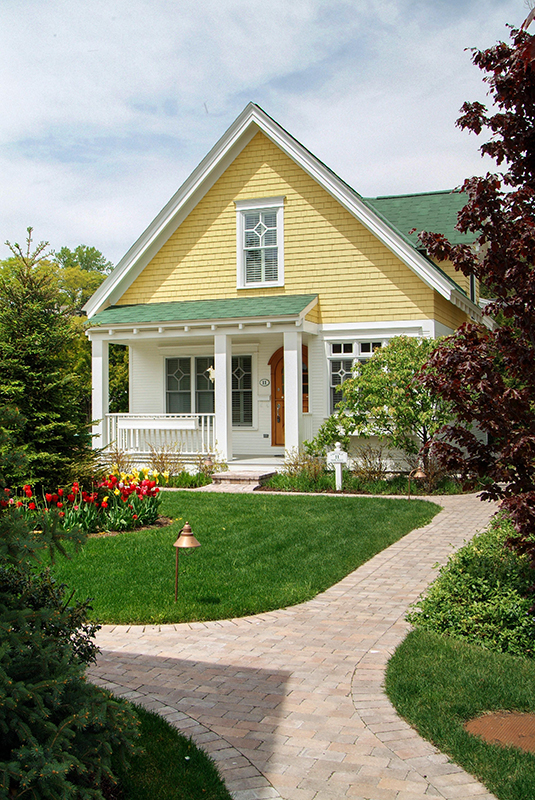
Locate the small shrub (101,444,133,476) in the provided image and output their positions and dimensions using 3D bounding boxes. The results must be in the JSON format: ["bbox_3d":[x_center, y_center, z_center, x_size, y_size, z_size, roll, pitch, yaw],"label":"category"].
[{"bbox_3d":[-3.093,1.249,16.400,0.660,0.680,0.640,0,0,0],"label":"small shrub"}]

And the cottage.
[{"bbox_3d":[1.120,-2.350,20.600,8.500,7.850,10.000,-1,0,21],"label":"cottage"}]

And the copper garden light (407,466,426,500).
[{"bbox_3d":[2.364,1.322,12.600,0.280,0.540,0.200,0,0,10],"label":"copper garden light"}]

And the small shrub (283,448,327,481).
[{"bbox_3d":[0.702,1.224,15.200,0.840,0.640,0.750,-1,0,21],"label":"small shrub"}]

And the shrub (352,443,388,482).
[{"bbox_3d":[1.968,1.194,15.300,0.700,0.780,0.680,-1,0,21],"label":"shrub"}]

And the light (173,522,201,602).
[{"bbox_3d":[-0.614,1.248,6.150,0.210,0.610,0.250,0,0,-27],"label":"light"}]

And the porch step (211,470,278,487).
[{"bbox_3d":[-0.452,1.495,15.330,1.000,0.170,1.000,-1,0,21],"label":"porch step"}]

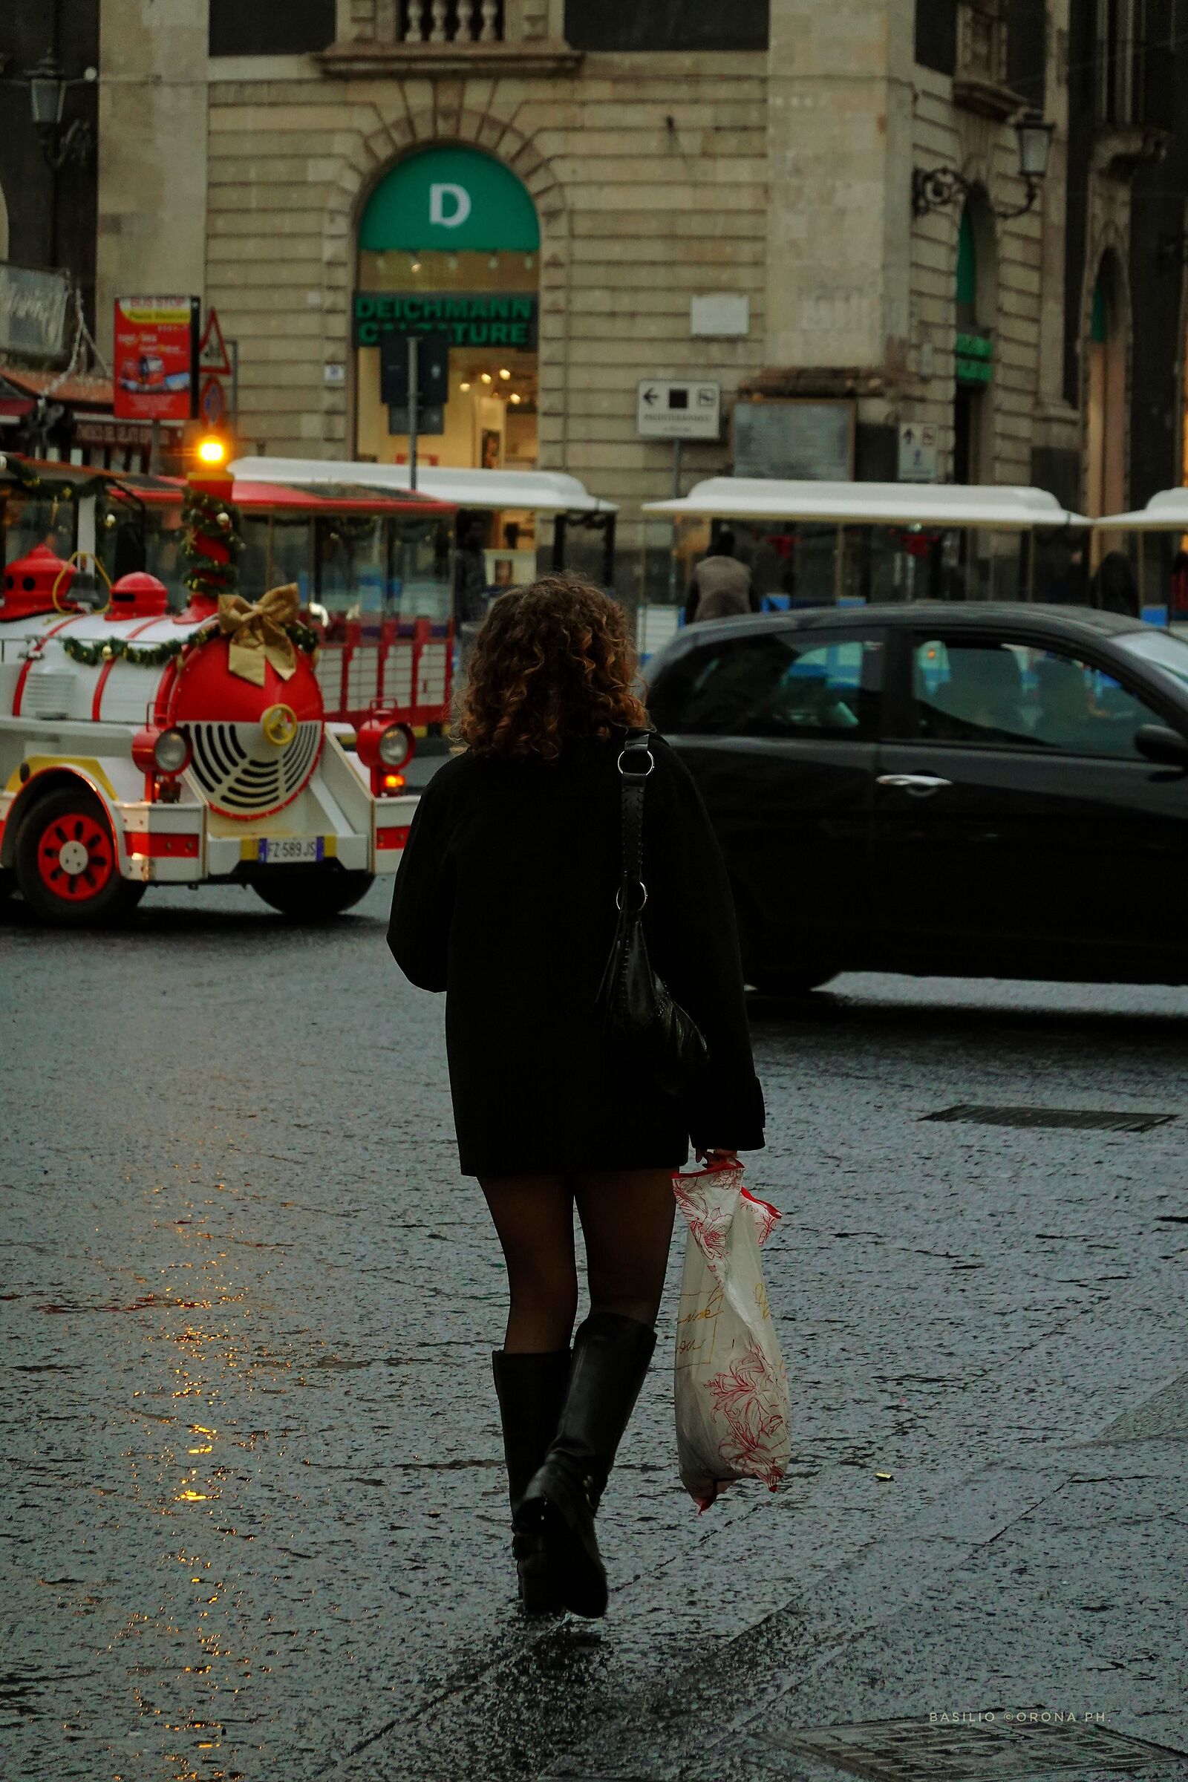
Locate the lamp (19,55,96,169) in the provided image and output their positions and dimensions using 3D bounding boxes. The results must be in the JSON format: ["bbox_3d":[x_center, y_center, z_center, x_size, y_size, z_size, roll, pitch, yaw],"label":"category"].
[{"bbox_3d":[-6.743,-9.824,84.200,0.480,1.450,1.700,2,3,18],"label":"lamp"}]

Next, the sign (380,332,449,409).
[{"bbox_3d":[-1.567,-4.583,58.500,0.620,0.635,0.050,2,3,20],"label":"sign"}]

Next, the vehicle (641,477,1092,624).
[{"bbox_3d":[3.075,-3.379,75.000,4.750,2.450,1.750,2,3,22],"label":"vehicle"}]

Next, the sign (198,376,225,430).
[{"bbox_3d":[-4.474,-5.740,78.500,0.050,0.600,0.600,2,3,25],"label":"sign"}]

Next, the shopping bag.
[{"bbox_3d":[0.217,0.702,10.600,0.185,0.550,0.200,1,3,-3],"label":"shopping bag"}]

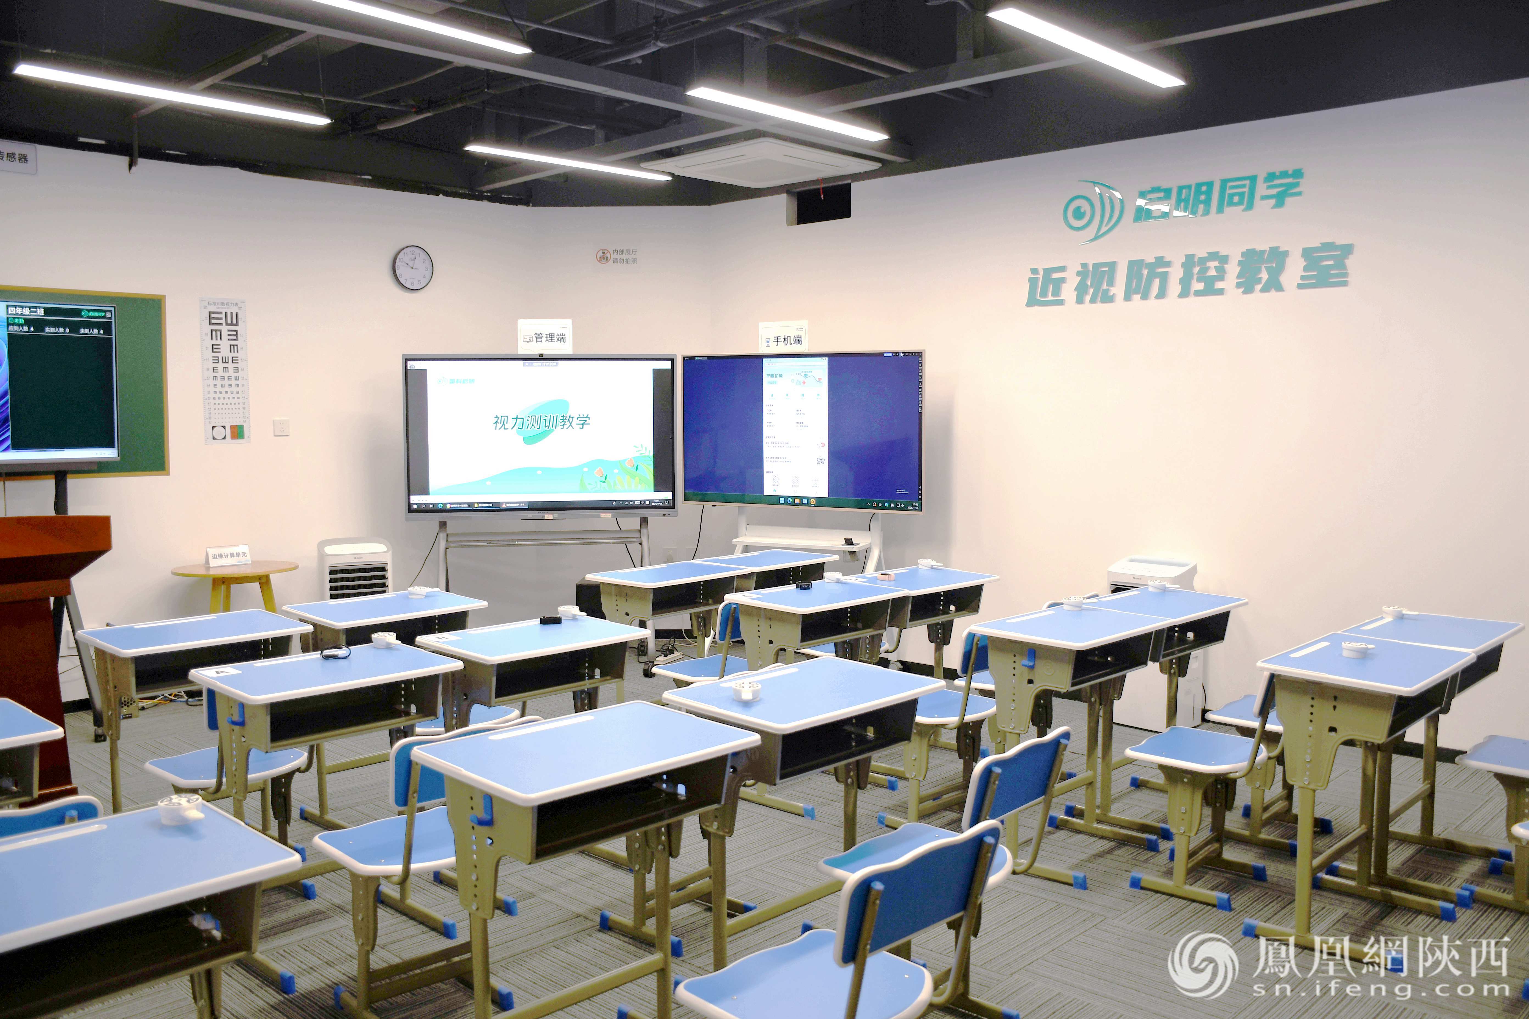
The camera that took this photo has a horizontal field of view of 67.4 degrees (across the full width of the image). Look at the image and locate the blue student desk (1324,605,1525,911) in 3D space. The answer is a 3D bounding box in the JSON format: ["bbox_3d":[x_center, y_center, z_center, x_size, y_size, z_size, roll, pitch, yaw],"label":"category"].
[{"bbox_3d":[2.175,0.785,3.765,0.600,0.799,0.410,-5,8,-44],"label":"blue student desk"}]

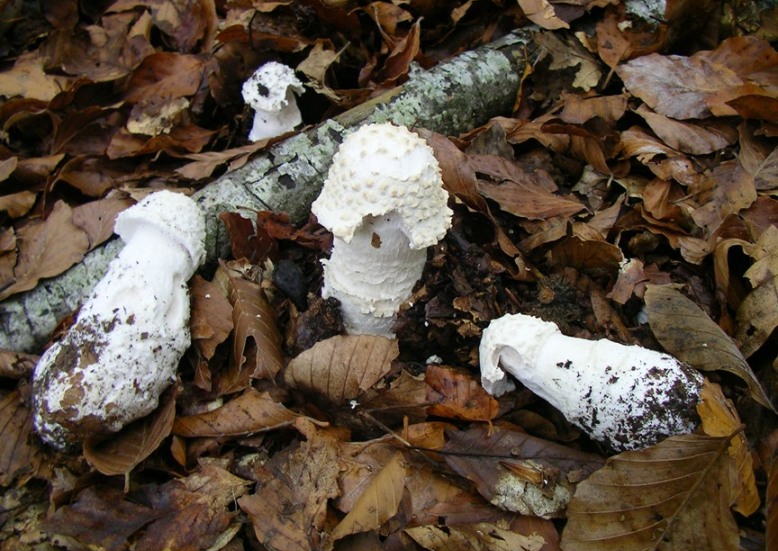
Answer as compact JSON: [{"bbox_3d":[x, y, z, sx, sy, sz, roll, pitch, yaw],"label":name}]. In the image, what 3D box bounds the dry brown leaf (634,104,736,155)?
[{"bbox_3d":[0.204,-0.101,0.598,0.072,0.012,0.032,22,65,11],"label":"dry brown leaf"}]

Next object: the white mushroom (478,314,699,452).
[{"bbox_3d":[0.098,0.049,0.422,0.112,0.054,0.054,16,45,16],"label":"white mushroom"}]

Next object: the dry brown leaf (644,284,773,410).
[{"bbox_3d":[0.157,0.035,0.428,0.031,0.018,0.087,-21,53,-12],"label":"dry brown leaf"}]

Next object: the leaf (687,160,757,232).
[{"bbox_3d":[0.205,-0.047,0.515,0.061,0.012,0.024,-37,60,-17],"label":"leaf"}]

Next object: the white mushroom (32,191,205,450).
[{"bbox_3d":[-0.125,0.021,0.405,0.057,0.056,0.130,25,63,-15],"label":"white mushroom"}]

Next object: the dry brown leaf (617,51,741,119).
[{"bbox_3d":[0.214,-0.141,0.632,0.088,0.012,0.058,12,62,7],"label":"dry brown leaf"}]

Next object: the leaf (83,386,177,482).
[{"bbox_3d":[-0.125,0.074,0.418,0.039,0.022,0.048,17,61,16],"label":"leaf"}]

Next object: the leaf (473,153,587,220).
[{"bbox_3d":[0.085,-0.054,0.538,0.081,0.014,0.038,26,59,17],"label":"leaf"}]

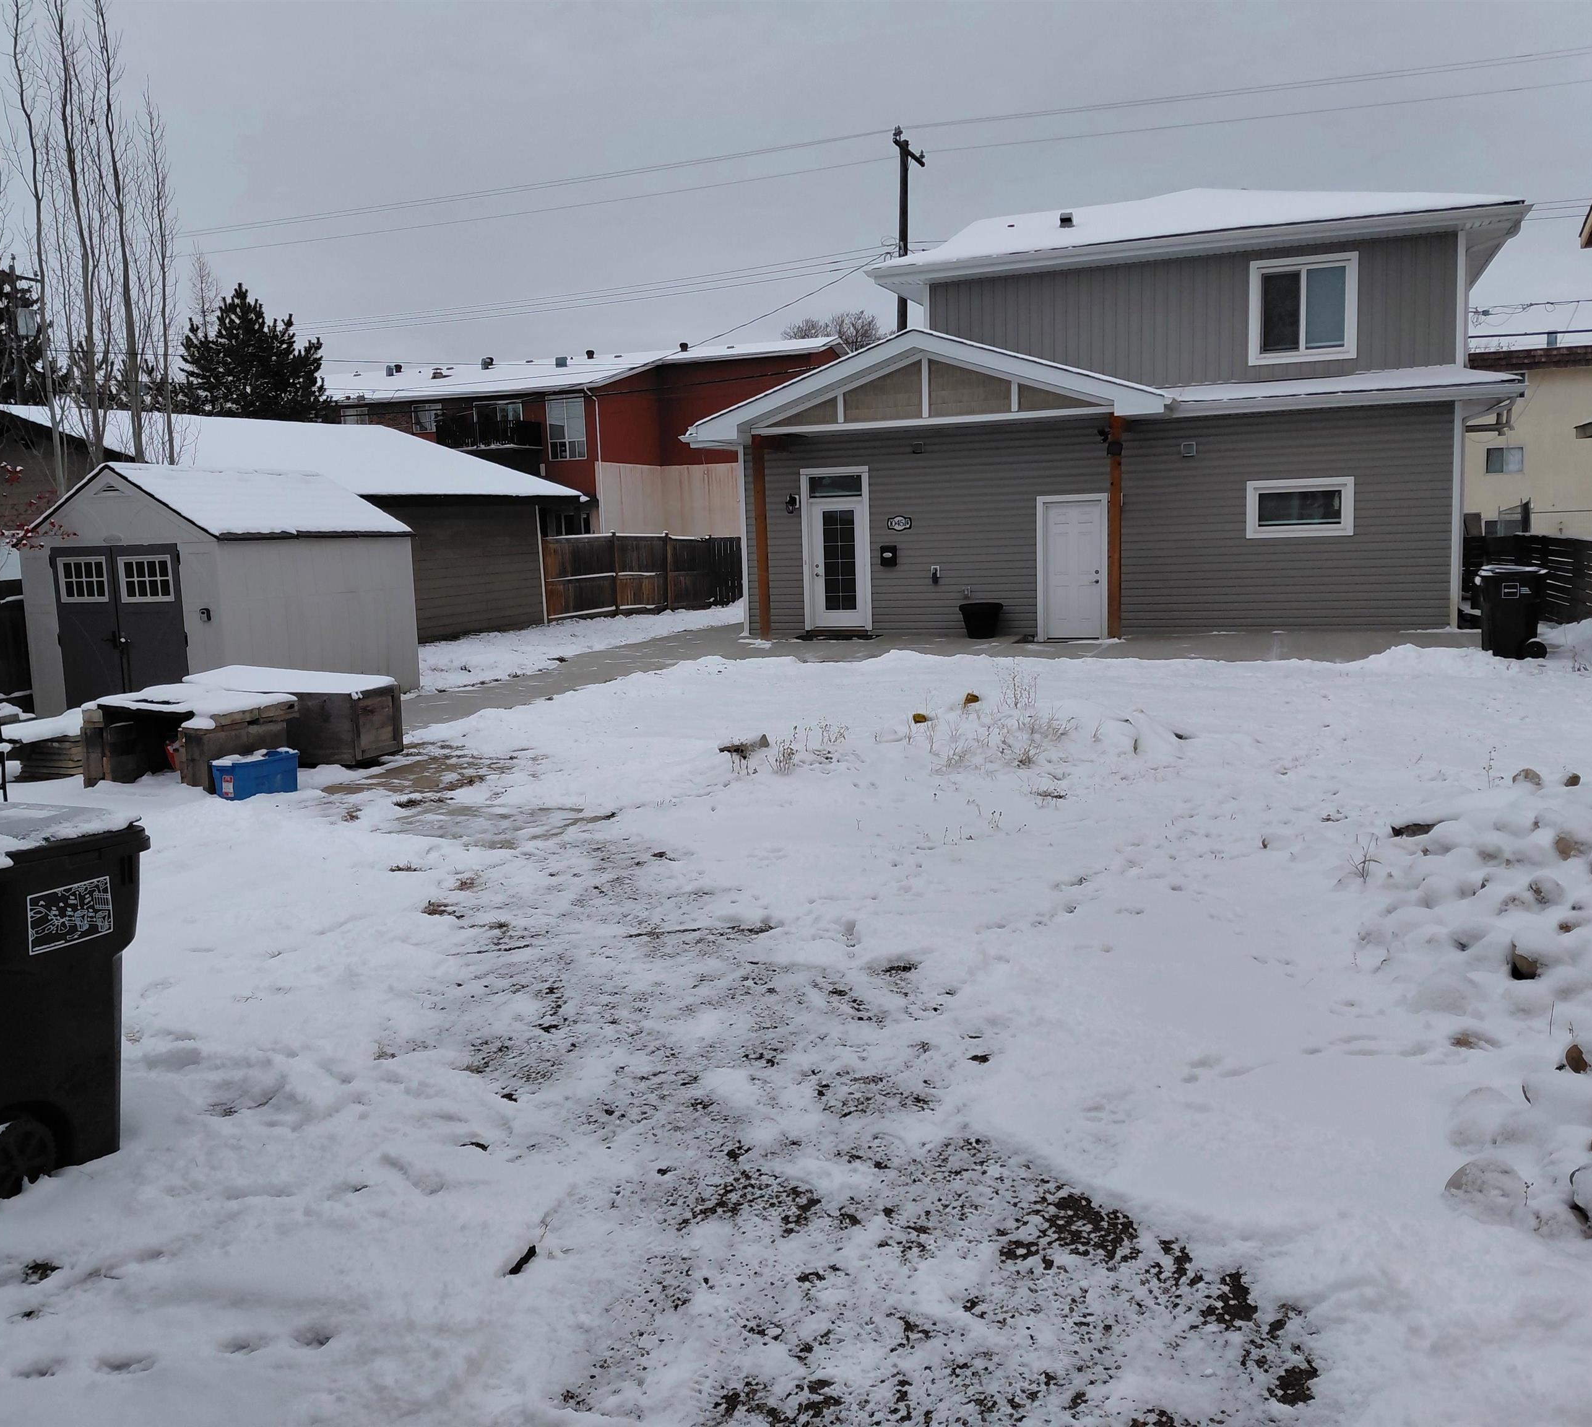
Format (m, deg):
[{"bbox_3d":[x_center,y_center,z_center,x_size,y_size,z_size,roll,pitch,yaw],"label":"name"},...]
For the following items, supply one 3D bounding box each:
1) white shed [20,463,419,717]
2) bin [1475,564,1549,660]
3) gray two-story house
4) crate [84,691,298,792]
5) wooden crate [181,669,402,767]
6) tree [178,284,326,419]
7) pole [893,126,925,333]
[{"bbox_3d":[-6.172,-1.344,15.046,2.604,2.579,3.139,1,7,20],"label":"white shed"},{"bbox_3d":[8.315,-1.184,15.982,0.700,1.060,0.560,0,7,15],"label":"bin"},{"bbox_3d":[5.357,-5.262,23.867,11.800,7.260,9.100,1,7,20],"label":"gray two-story house"},{"bbox_3d":[-4.540,0.218,10.351,1.262,0.601,0.857,1,8,22],"label":"crate"},{"bbox_3d":[-4.229,0.031,11.679,1.762,0.627,0.720,1,8,22],"label":"wooden crate"},{"bbox_3d":[-15.114,-7.353,38.562,4.600,9.170,4.600,-2,7,0],"label":"tree"},{"bbox_3d":[2.713,-8.002,32.109,0.320,10.817,2.200,1,8,22],"label":"pole"}]

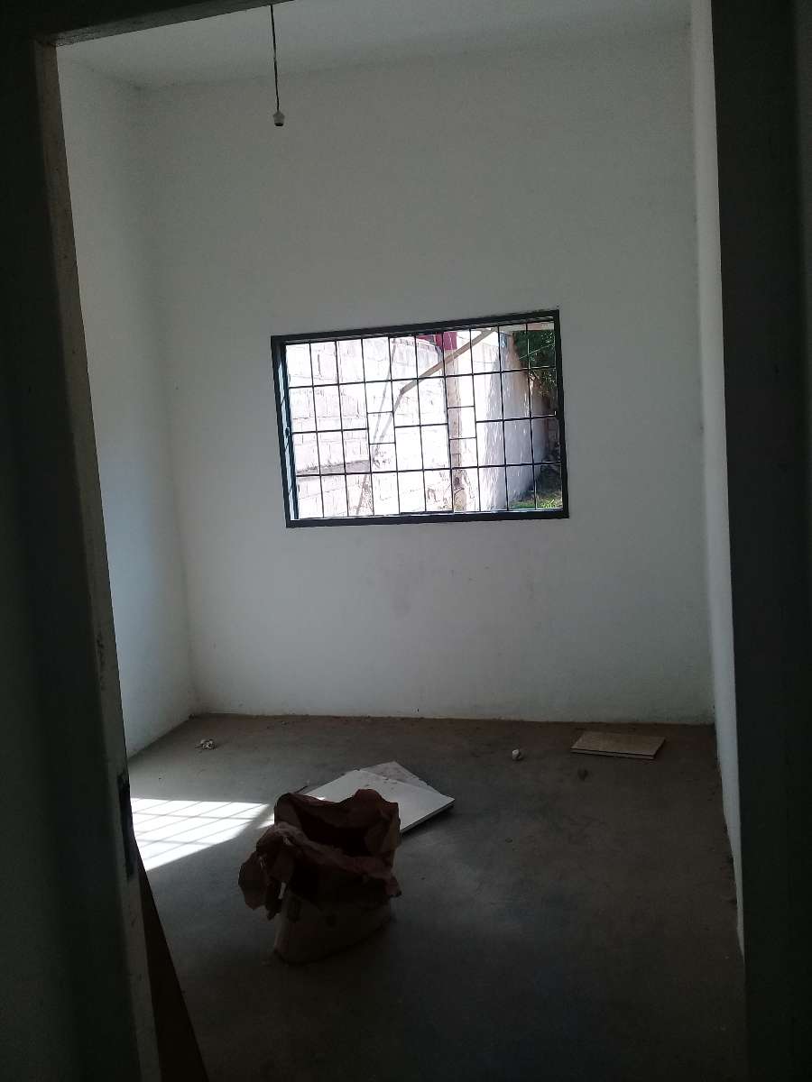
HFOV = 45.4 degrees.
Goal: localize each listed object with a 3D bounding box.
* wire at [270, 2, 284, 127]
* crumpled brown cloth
[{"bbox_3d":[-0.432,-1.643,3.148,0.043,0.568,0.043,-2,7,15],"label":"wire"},{"bbox_3d":[-0.284,0.994,3.034,0.470,0.290,0.370,-5,7,-7],"label":"crumpled brown cloth"}]

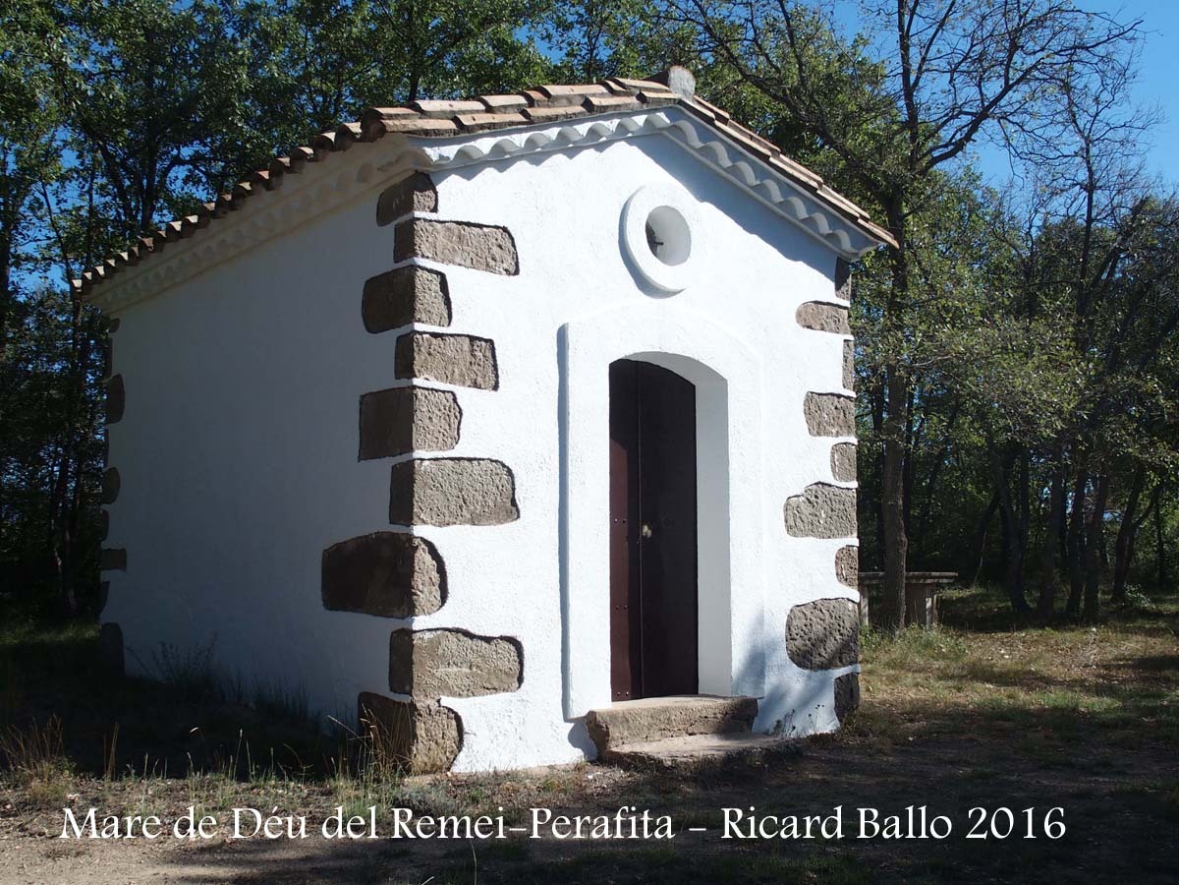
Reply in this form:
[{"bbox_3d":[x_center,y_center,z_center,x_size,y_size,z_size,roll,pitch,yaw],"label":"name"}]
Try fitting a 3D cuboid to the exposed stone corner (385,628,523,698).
[{"bbox_3d":[-0.708,1.171,6.956,0.706,0.363,0.225,4,-7,-38],"label":"exposed stone corner"}]

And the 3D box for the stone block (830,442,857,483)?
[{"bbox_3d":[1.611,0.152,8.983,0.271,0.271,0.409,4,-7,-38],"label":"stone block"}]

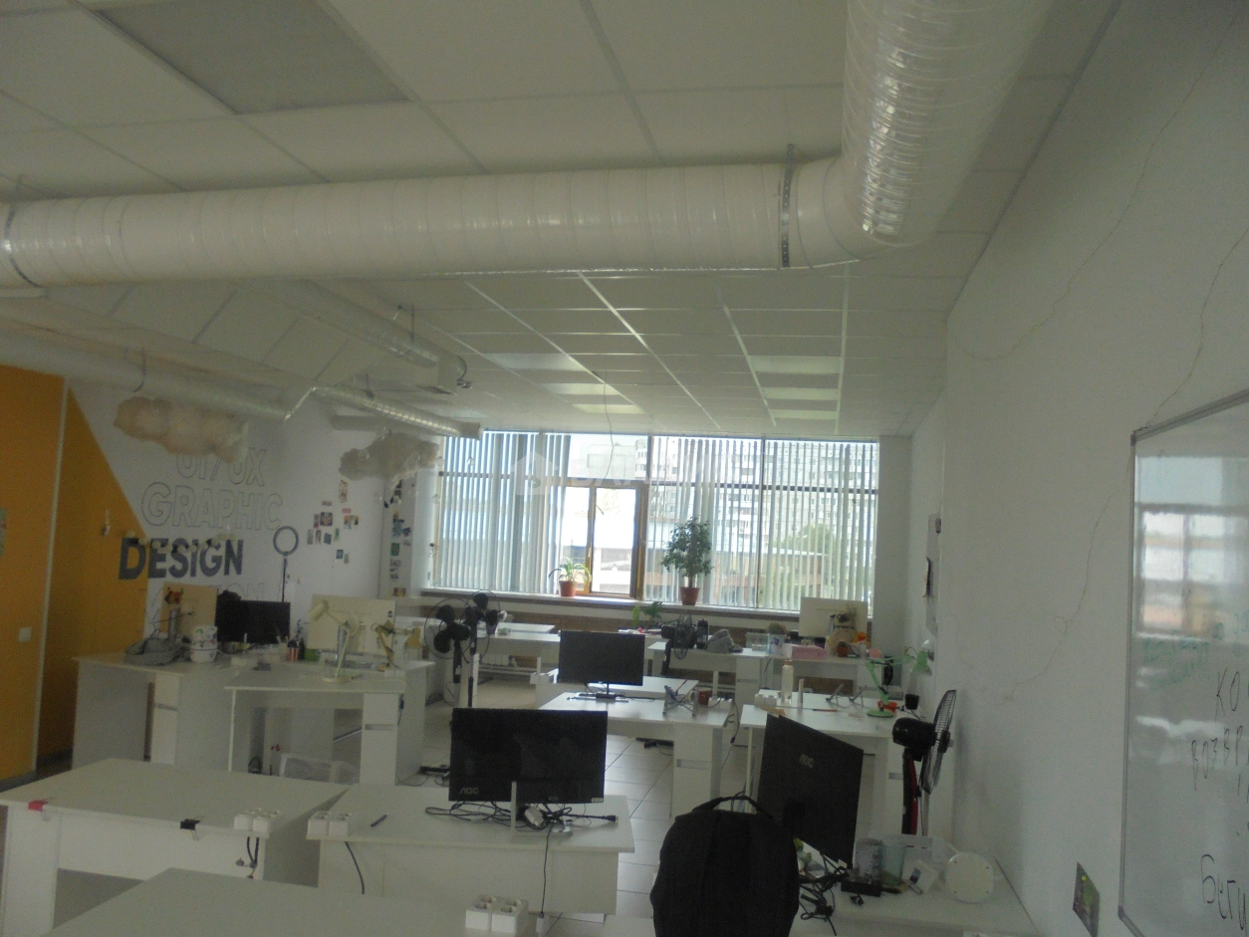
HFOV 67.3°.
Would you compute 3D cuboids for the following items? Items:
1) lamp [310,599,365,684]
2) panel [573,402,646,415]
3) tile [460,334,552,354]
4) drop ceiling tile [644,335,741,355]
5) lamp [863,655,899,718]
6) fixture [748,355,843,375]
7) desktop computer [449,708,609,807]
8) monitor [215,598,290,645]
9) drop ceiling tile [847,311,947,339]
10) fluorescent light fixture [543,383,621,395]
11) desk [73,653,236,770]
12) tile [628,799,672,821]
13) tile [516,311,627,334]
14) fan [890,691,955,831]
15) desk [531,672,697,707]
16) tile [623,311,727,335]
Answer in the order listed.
[{"bbox_3d":[-1.721,1.034,5.600,0.310,0.490,0.180,3,-4,6],"label":"lamp"},{"bbox_3d":[-0.113,-0.570,8.961,0.600,0.030,0.600,2,-4,12],"label":"panel"},{"bbox_3d":[-0.747,-0.810,6.039,0.600,0.020,0.600,2,-4,12],"label":"tile"},{"bbox_3d":[0.424,-0.766,5.781,0.600,0.020,0.600,2,-4,12],"label":"drop ceiling tile"},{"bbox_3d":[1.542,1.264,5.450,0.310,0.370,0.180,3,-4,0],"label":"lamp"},{"bbox_3d":[1.136,-0.699,6.245,0.595,0.030,0.595,2,-4,13],"label":"fixture"},{"bbox_3d":[-0.325,1.004,3.196,0.525,0.365,0.170,4,-4,-8],"label":"desktop computer"},{"bbox_3d":[-2.538,1.056,6.420,0.500,0.340,0.100,4,-4,-10],"label":"monitor"},{"bbox_3d":[1.456,-0.761,4.908,0.600,0.020,0.600,2,-4,12],"label":"drop ceiling tile"},{"bbox_3d":[-0.365,-0.686,7.824,0.600,0.060,0.600,2,-4,12],"label":"fluorescent light fixture"},{"bbox_3d":[-2.982,1.632,6.083,1.000,0.750,0.640,1,-5,25],"label":"desk"},{"bbox_3d":[0.264,2.171,5.918,0.400,0.010,0.400,2,-4,12],"label":"tile"},{"bbox_3d":[-0.288,-0.837,5.326,0.600,0.020,0.600,2,-4,12],"label":"tile"},{"bbox_3d":[1.071,1.418,3.550,0.430,1.180,0.450,2,-4,11],"label":"fan"},{"bbox_3d":[-0.059,1.794,6.241,1.000,0.750,0.580,2,-4,12],"label":"desk"},{"bbox_3d":[0.295,-0.809,5.167,0.600,0.020,0.600,2,-4,12],"label":"tile"}]

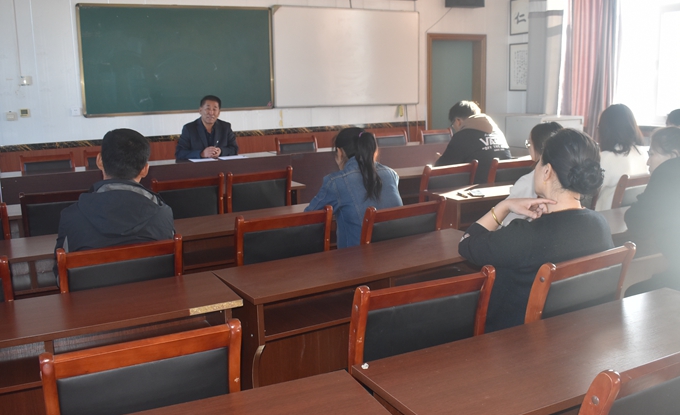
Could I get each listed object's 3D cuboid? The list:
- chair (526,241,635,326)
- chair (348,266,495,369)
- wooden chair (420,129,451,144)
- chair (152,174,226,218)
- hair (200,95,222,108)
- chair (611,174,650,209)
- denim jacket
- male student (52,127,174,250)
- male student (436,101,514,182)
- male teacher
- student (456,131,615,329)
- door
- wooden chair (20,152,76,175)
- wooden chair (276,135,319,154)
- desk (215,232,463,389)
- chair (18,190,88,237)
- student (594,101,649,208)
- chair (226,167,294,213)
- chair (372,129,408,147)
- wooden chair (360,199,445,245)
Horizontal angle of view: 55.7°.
[{"bbox_3d":[0.700,0.562,2.346,0.450,0.920,0.530,-9,13,-33],"label":"chair"},{"bbox_3d":[0.126,0.633,2.113,0.470,0.970,0.550,-6,11,-24],"label":"chair"},{"bbox_3d":[1.208,-0.420,7.143,0.455,0.885,0.520,-7,13,-28],"label":"wooden chair"},{"bbox_3d":[-1.004,0.222,4.129,0.455,0.885,0.520,-7,13,-28],"label":"chair"},{"bbox_3d":[-1.185,-0.966,5.930,0.180,0.145,0.200,-5,11,-18],"label":"hair"},{"bbox_3d":[1.767,0.163,4.196,0.455,0.885,0.520,-7,13,-28],"label":"chair"},{"bbox_3d":[0.065,0.057,3.262,0.450,0.630,0.460,-7,12,-30],"label":"denim jacket"},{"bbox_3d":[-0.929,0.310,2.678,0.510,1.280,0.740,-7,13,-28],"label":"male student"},{"bbox_3d":[0.950,-0.060,4.710,0.500,1.360,0.720,-10,13,-40],"label":"male student"},{"bbox_3d":[-1.190,-0.382,6.053,0.600,1.320,0.720,-7,13,-28],"label":"male teacher"},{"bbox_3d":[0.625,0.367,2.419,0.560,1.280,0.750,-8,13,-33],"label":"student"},{"bbox_3d":[1.561,-1.318,8.721,0.980,2.020,0.120,-7,13,-28],"label":"door"},{"bbox_3d":[-2.490,0.015,5.608,0.450,0.920,0.530,-7,12,-25],"label":"wooden chair"},{"bbox_3d":[-0.342,-0.244,6.389,0.455,0.885,0.520,-7,13,-28],"label":"wooden chair"},{"bbox_3d":[0.151,0.594,2.950,1.350,0.750,0.410,-7,12,-30],"label":"desk"},{"bbox_3d":[-1.664,0.345,3.932,0.470,0.970,0.550,-6,11,-27],"label":"chair"},{"bbox_3d":[1.618,0.013,4.132,0.470,1.280,0.750,-7,12,-29],"label":"student"},{"bbox_3d":[-0.618,0.164,4.589,0.450,0.920,0.530,-6,12,-24],"label":"chair"},{"bbox_3d":[0.742,-0.386,7.702,0.470,0.970,0.550,-6,11,-24],"label":"chair"},{"bbox_3d":[0.211,0.395,3.279,0.450,0.920,0.530,-8,13,-31],"label":"wooden chair"}]

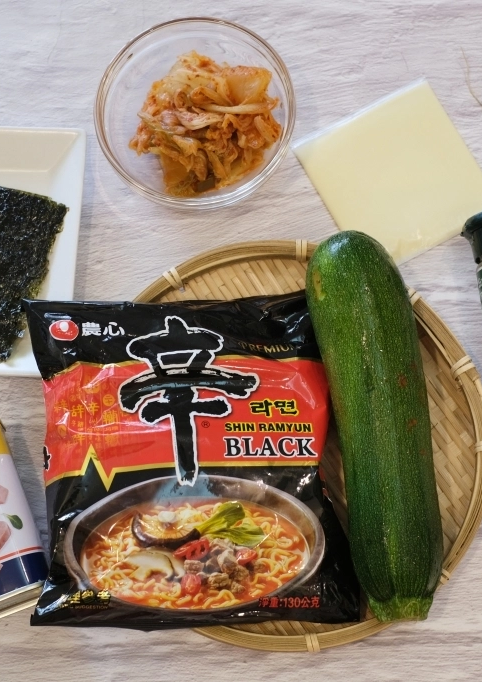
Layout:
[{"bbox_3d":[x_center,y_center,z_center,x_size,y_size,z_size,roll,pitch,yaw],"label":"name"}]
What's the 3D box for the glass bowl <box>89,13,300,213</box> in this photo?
[{"bbox_3d":[-0.023,-0.113,0.806,0.104,0.048,0.104,0,75,1],"label":"glass bowl"}]

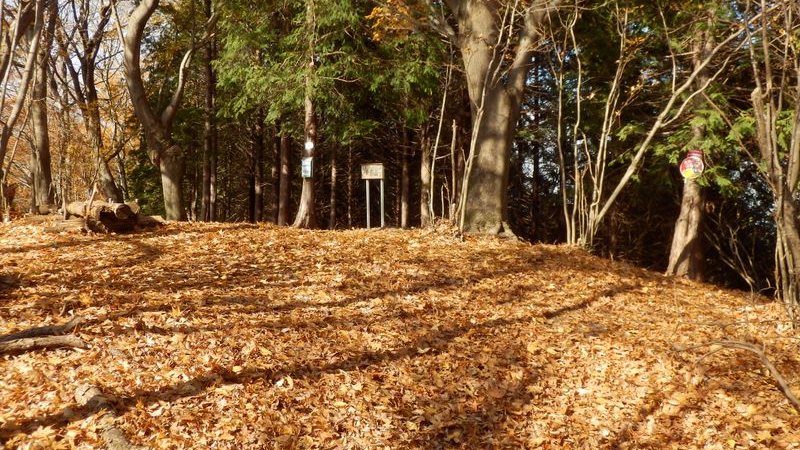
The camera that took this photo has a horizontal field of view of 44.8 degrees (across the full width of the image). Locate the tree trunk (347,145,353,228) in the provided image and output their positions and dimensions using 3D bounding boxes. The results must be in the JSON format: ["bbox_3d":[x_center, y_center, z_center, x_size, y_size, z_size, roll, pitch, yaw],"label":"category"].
[{"bbox_3d":[-1.015,-0.794,19.500,0.100,1.688,0.100,0,0,0],"label":"tree trunk"}]

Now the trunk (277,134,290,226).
[{"bbox_3d":[-2.137,-0.834,17.800,0.240,1.687,0.240,0,0,0],"label":"trunk"}]

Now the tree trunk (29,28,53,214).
[{"bbox_3d":[-6.464,-1.920,17.500,0.420,3.281,0.380,0,0,0],"label":"tree trunk"}]

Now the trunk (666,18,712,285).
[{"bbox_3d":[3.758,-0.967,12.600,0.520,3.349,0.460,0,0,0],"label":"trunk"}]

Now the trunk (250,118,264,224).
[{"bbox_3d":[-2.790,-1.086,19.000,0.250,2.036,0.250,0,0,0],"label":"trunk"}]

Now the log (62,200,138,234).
[{"bbox_3d":[-4.413,-0.110,14.300,1.061,0.471,0.750,0,0,0],"label":"log"}]

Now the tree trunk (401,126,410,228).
[{"bbox_3d":[0.107,-0.939,18.800,0.180,1.976,0.180,0,0,0],"label":"tree trunk"}]

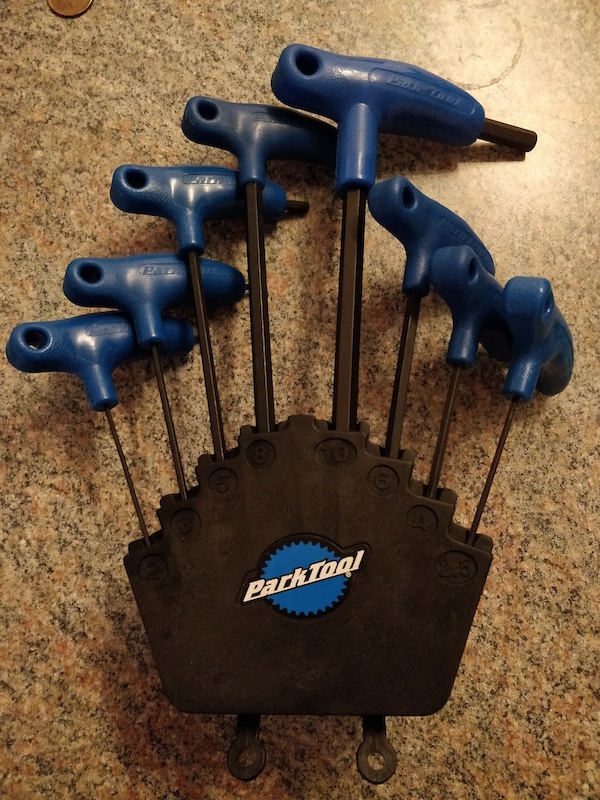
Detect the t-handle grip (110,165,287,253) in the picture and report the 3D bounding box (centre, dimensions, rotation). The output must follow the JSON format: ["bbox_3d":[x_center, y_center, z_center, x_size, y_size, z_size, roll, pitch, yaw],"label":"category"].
[{"bbox_3d":[-0.047,-0.098,0.282,0.088,0.018,0.048,-5,75,-18],"label":"t-handle grip"}]

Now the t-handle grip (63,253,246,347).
[{"bbox_3d":[-0.067,-0.051,0.272,0.088,0.018,0.048,-8,74,-27],"label":"t-handle grip"}]

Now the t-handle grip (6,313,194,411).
[{"bbox_3d":[-0.090,-0.020,0.266,0.088,0.018,0.048,-12,72,-36],"label":"t-handle grip"}]

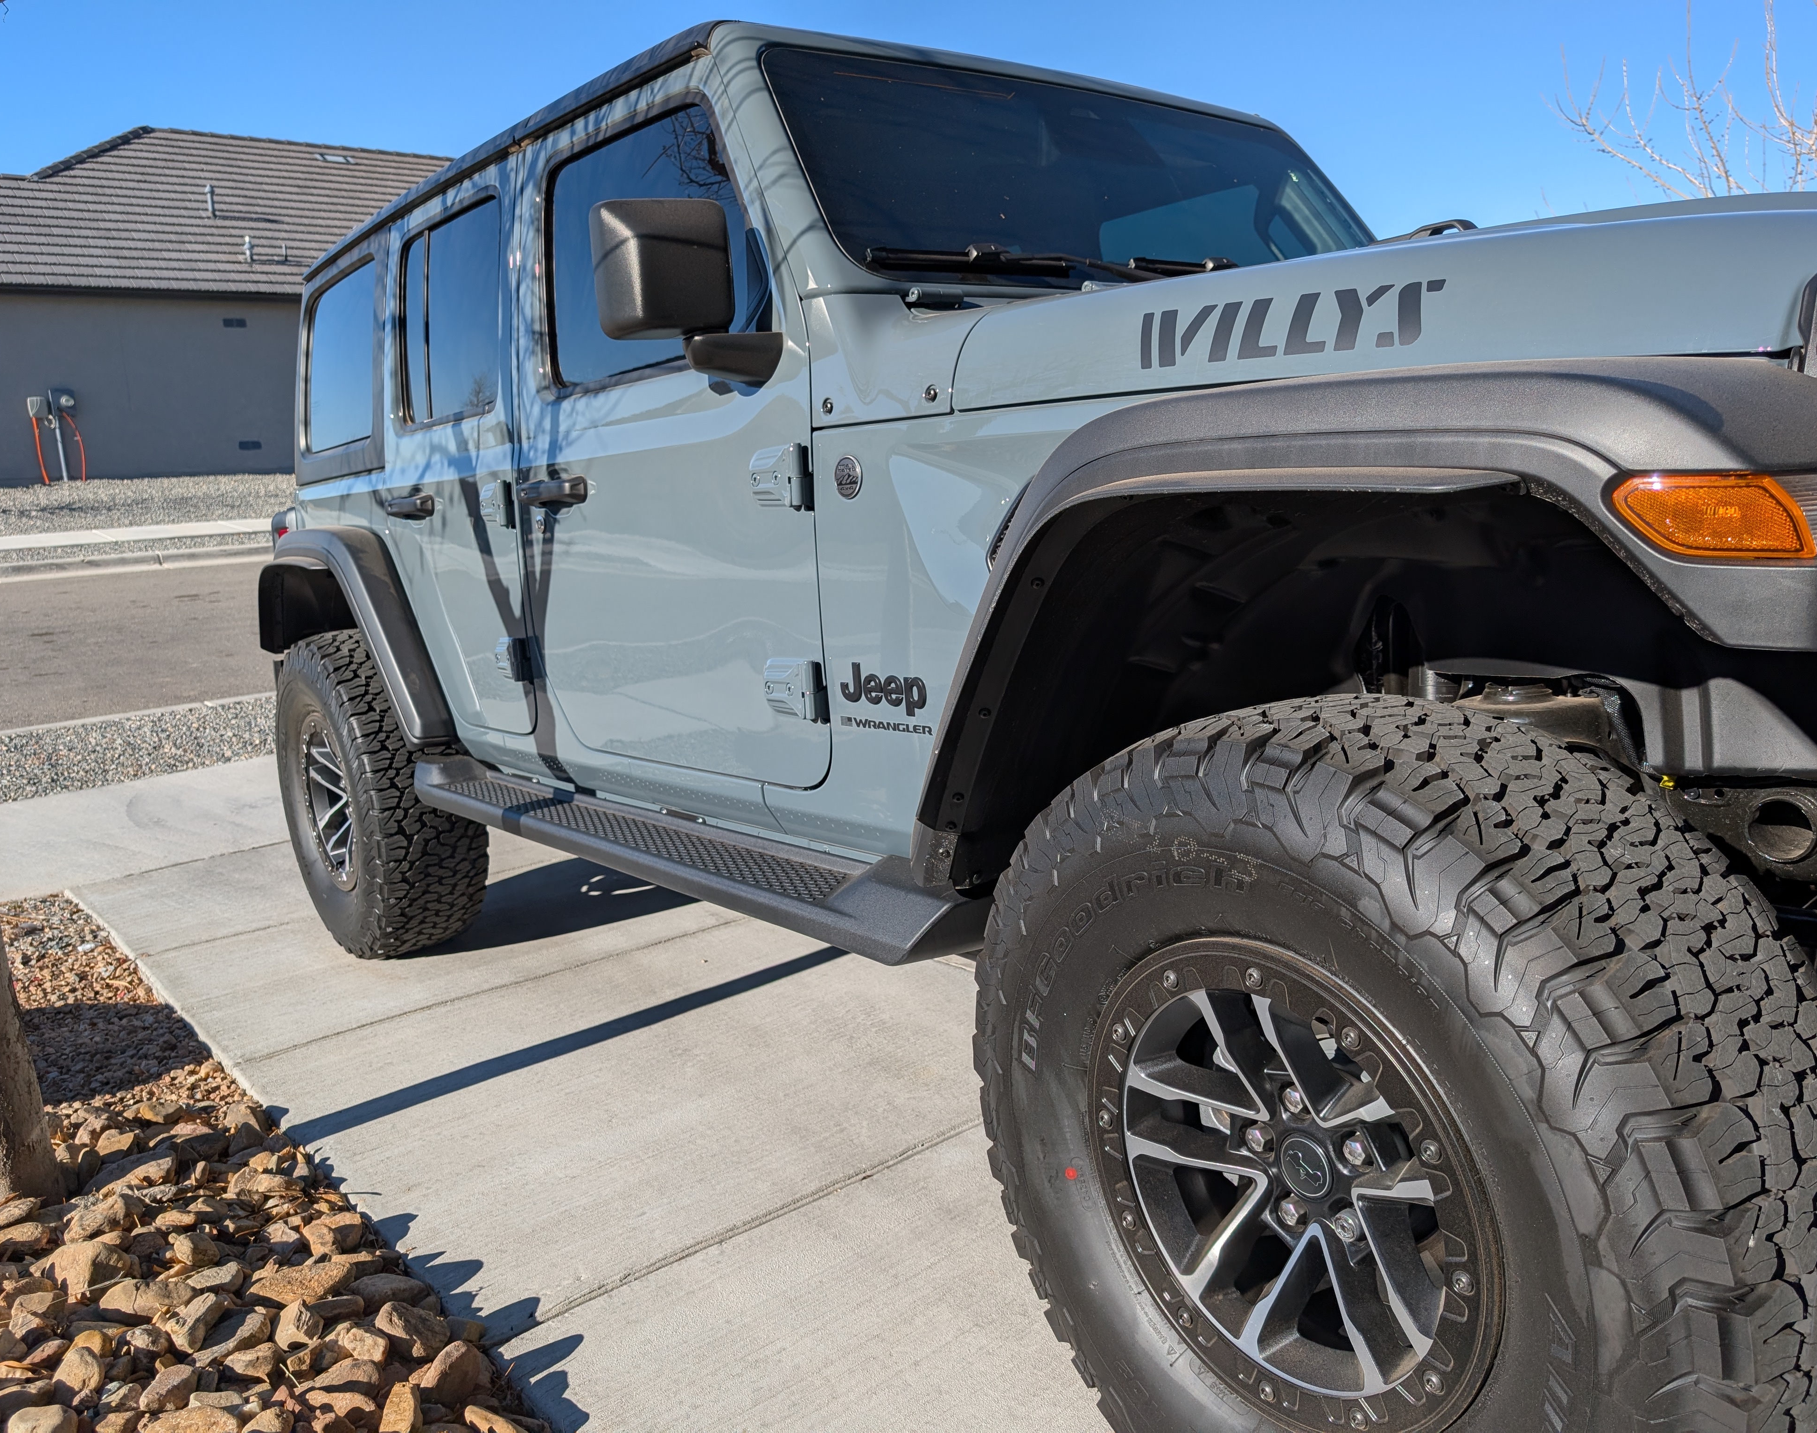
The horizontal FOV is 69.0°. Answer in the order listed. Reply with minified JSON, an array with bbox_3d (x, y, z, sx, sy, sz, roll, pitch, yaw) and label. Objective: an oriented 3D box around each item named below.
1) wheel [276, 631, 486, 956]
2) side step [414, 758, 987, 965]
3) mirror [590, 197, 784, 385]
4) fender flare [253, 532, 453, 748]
[{"bbox_3d":[-1.472,0.209,3.659,0.320,0.870,0.880,-12,12,-38],"label":"wheel"},{"bbox_3d":[-0.528,0.205,2.533,0.187,0.135,1.890,-12,12,-38],"label":"side step"},{"bbox_3d":[-0.333,-0.627,1.959,0.225,0.265,0.170,-12,12,-38],"label":"mirror"},{"bbox_3d":[-1.529,-0.228,3.581,0.185,0.555,1.125,-12,12,-38],"label":"fender flare"}]

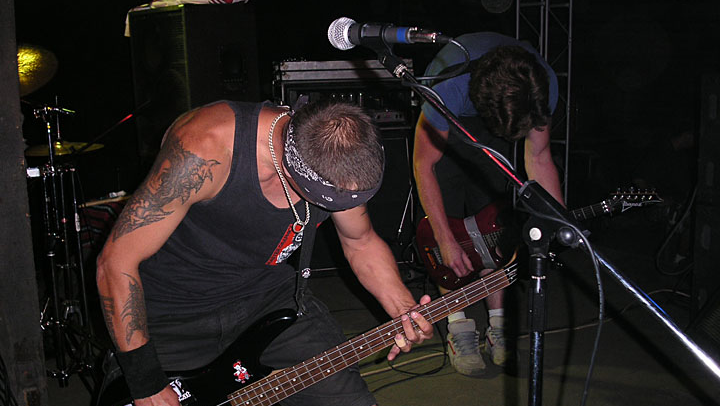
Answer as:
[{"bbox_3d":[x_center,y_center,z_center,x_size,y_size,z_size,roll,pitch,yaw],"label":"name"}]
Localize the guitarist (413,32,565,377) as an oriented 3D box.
[{"bbox_3d":[0.420,0.020,2.670,0.540,1.190,0.720,-2,9,-7],"label":"guitarist"}]

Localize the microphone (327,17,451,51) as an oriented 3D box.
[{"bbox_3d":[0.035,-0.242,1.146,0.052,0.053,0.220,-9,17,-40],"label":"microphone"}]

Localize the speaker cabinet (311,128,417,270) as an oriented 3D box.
[{"bbox_3d":[-0.121,-0.019,4.340,0.760,0.750,0.360,-4,9,-16],"label":"speaker cabinet"}]

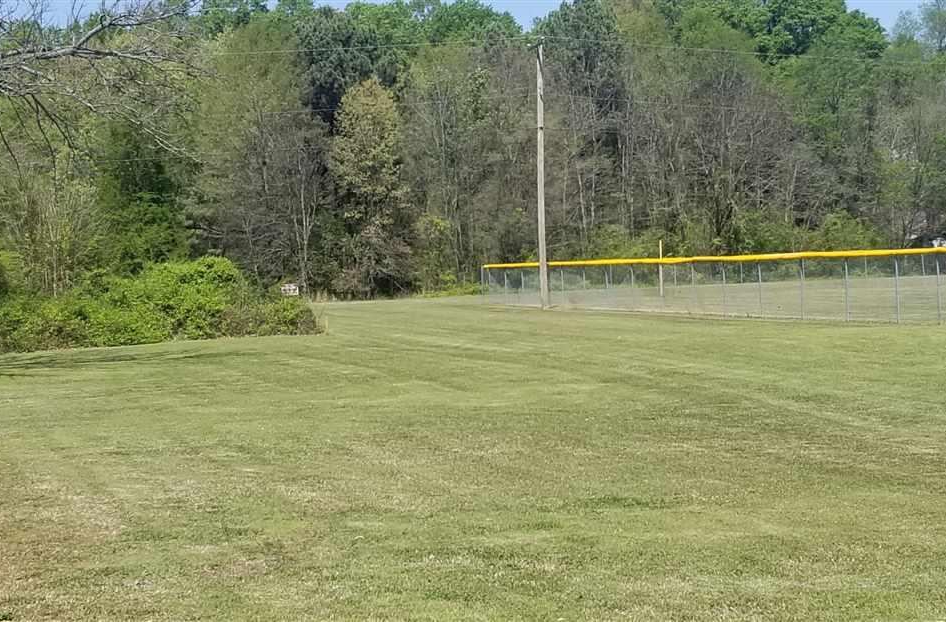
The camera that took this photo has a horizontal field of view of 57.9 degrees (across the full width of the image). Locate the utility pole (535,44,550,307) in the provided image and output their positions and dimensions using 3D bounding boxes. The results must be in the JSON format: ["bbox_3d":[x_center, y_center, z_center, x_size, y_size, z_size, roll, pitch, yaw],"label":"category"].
[{"bbox_3d":[2.688,-5.244,32.945,0.290,10.260,0.290,-1,2,0],"label":"utility pole"}]

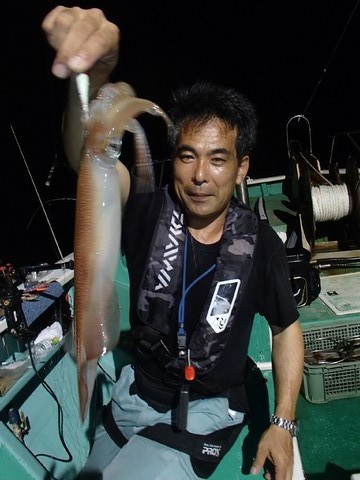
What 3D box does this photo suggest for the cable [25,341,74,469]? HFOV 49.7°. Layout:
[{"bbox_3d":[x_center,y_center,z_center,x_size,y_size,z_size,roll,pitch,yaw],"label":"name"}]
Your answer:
[{"bbox_3d":[-0.356,0.454,1.019,0.078,0.399,0.135,4,18,19],"label":"cable"}]

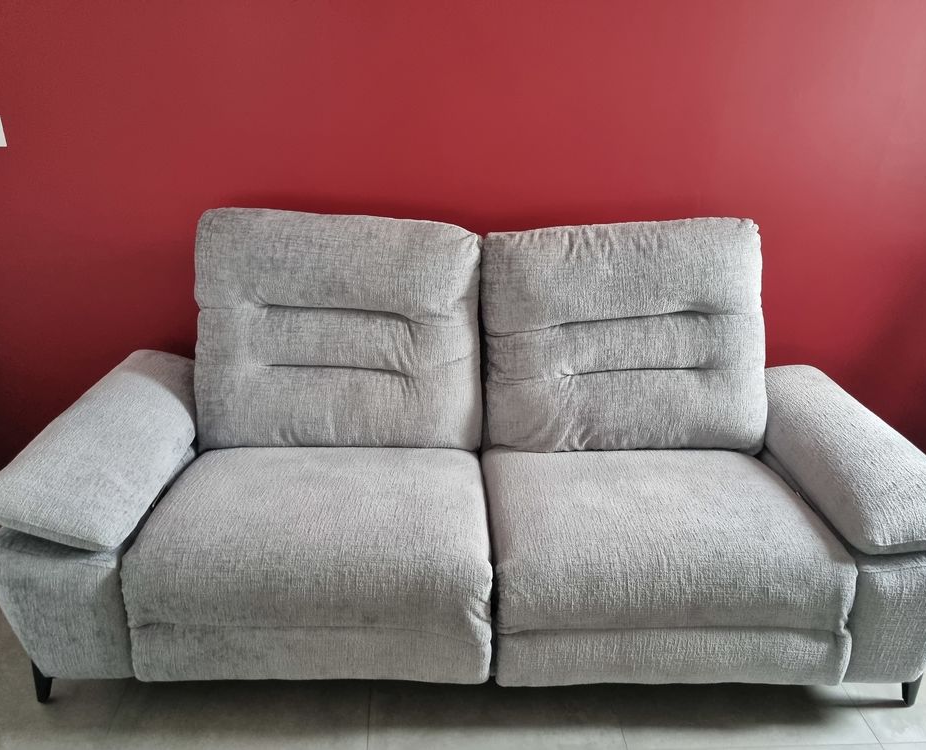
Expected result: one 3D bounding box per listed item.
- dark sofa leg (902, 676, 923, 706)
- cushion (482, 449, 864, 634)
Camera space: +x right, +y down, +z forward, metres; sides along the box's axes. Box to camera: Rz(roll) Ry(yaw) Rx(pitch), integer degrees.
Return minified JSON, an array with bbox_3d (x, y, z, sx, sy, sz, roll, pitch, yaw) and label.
[{"bbox_3d":[1.102,0.769,1.851,0.048,0.096,0.045,1,26,-3],"label":"dark sofa leg"},{"bbox_3d":[0.432,0.373,1.808,0.740,0.220,0.530,1,26,-3],"label":"cushion"}]

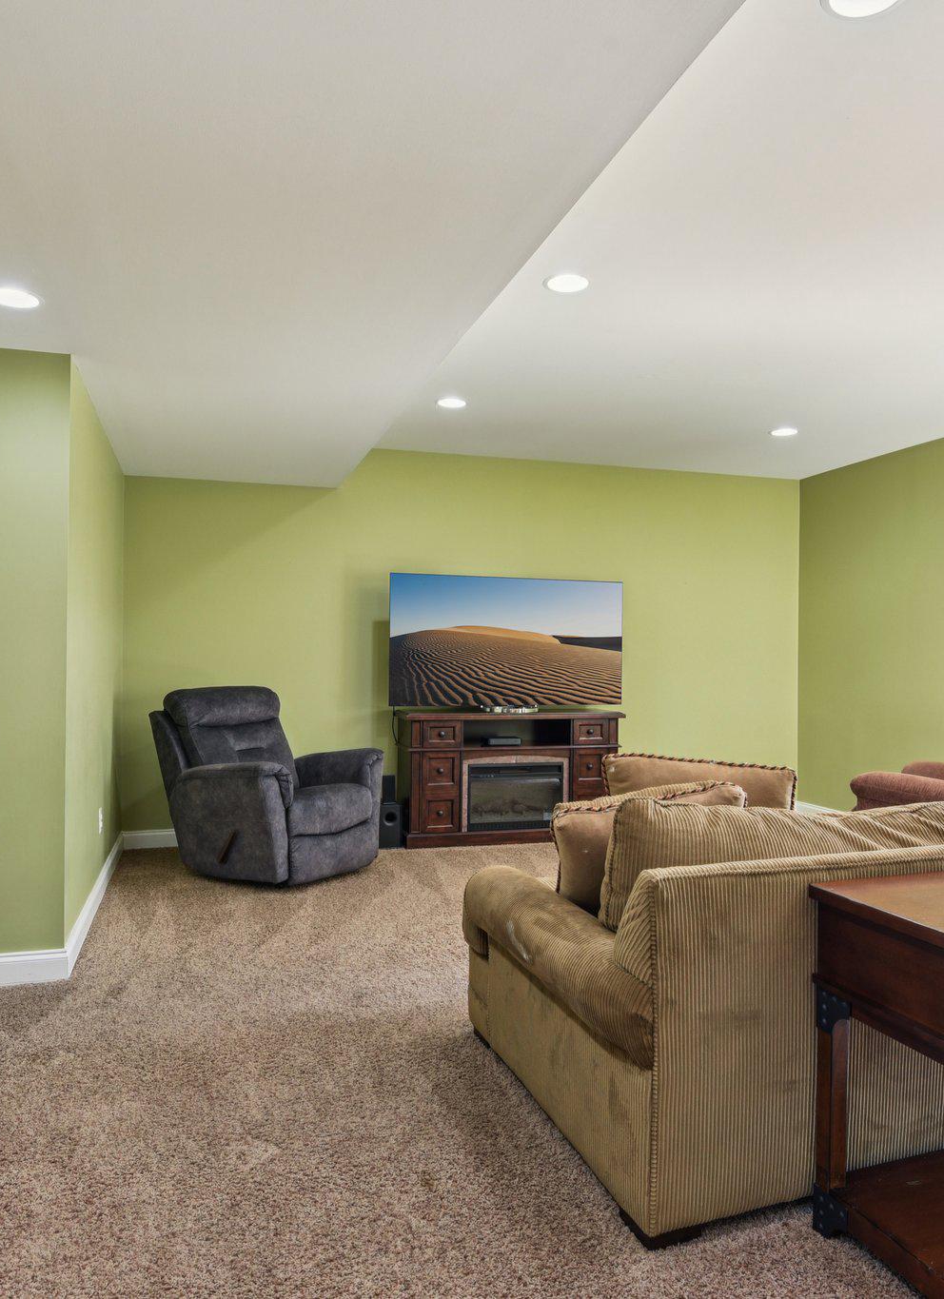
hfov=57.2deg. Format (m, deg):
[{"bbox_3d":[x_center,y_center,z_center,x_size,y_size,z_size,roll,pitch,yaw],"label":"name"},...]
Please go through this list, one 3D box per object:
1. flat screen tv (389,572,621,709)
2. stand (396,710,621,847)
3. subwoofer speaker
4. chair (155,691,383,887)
[{"bbox_3d":[0.268,-0.050,5.917,1.660,0.880,0.080,1,0,-18],"label":"flat screen tv"},{"bbox_3d":[0.258,0.858,5.942,1.540,0.840,0.430,1,0,-18],"label":"stand"},{"bbox_3d":[-0.542,1.035,5.652,0.160,0.470,0.280,1,0,-15],"label":"subwoofer speaker"},{"bbox_3d":[-1.181,0.749,5.184,0.960,1.030,0.870,0,0,31],"label":"chair"}]

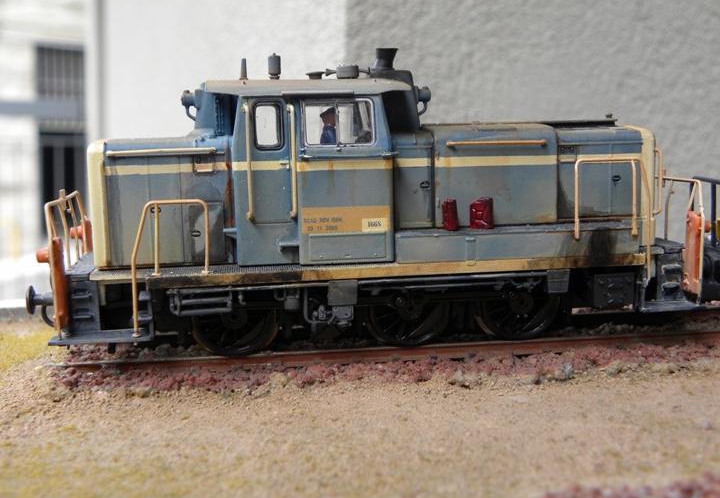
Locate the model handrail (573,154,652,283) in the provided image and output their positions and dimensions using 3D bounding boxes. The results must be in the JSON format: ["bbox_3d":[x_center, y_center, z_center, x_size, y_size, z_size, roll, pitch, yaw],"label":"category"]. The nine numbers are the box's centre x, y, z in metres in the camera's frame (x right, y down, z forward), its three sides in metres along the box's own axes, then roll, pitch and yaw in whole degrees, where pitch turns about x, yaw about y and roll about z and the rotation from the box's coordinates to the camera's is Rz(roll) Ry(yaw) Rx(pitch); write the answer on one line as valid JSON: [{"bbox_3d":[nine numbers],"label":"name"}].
[{"bbox_3d":[0.043,-0.005,0.146,0.014,0.022,0.001,-2,9,-8],"label":"model handrail"}]

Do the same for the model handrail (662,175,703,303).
[{"bbox_3d":[0.057,-0.003,0.164,0.002,0.022,0.029,-2,9,-8],"label":"model handrail"}]

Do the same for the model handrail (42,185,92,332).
[{"bbox_3d":[-0.051,0.001,0.150,0.002,0.022,0.029,-2,9,-8],"label":"model handrail"}]

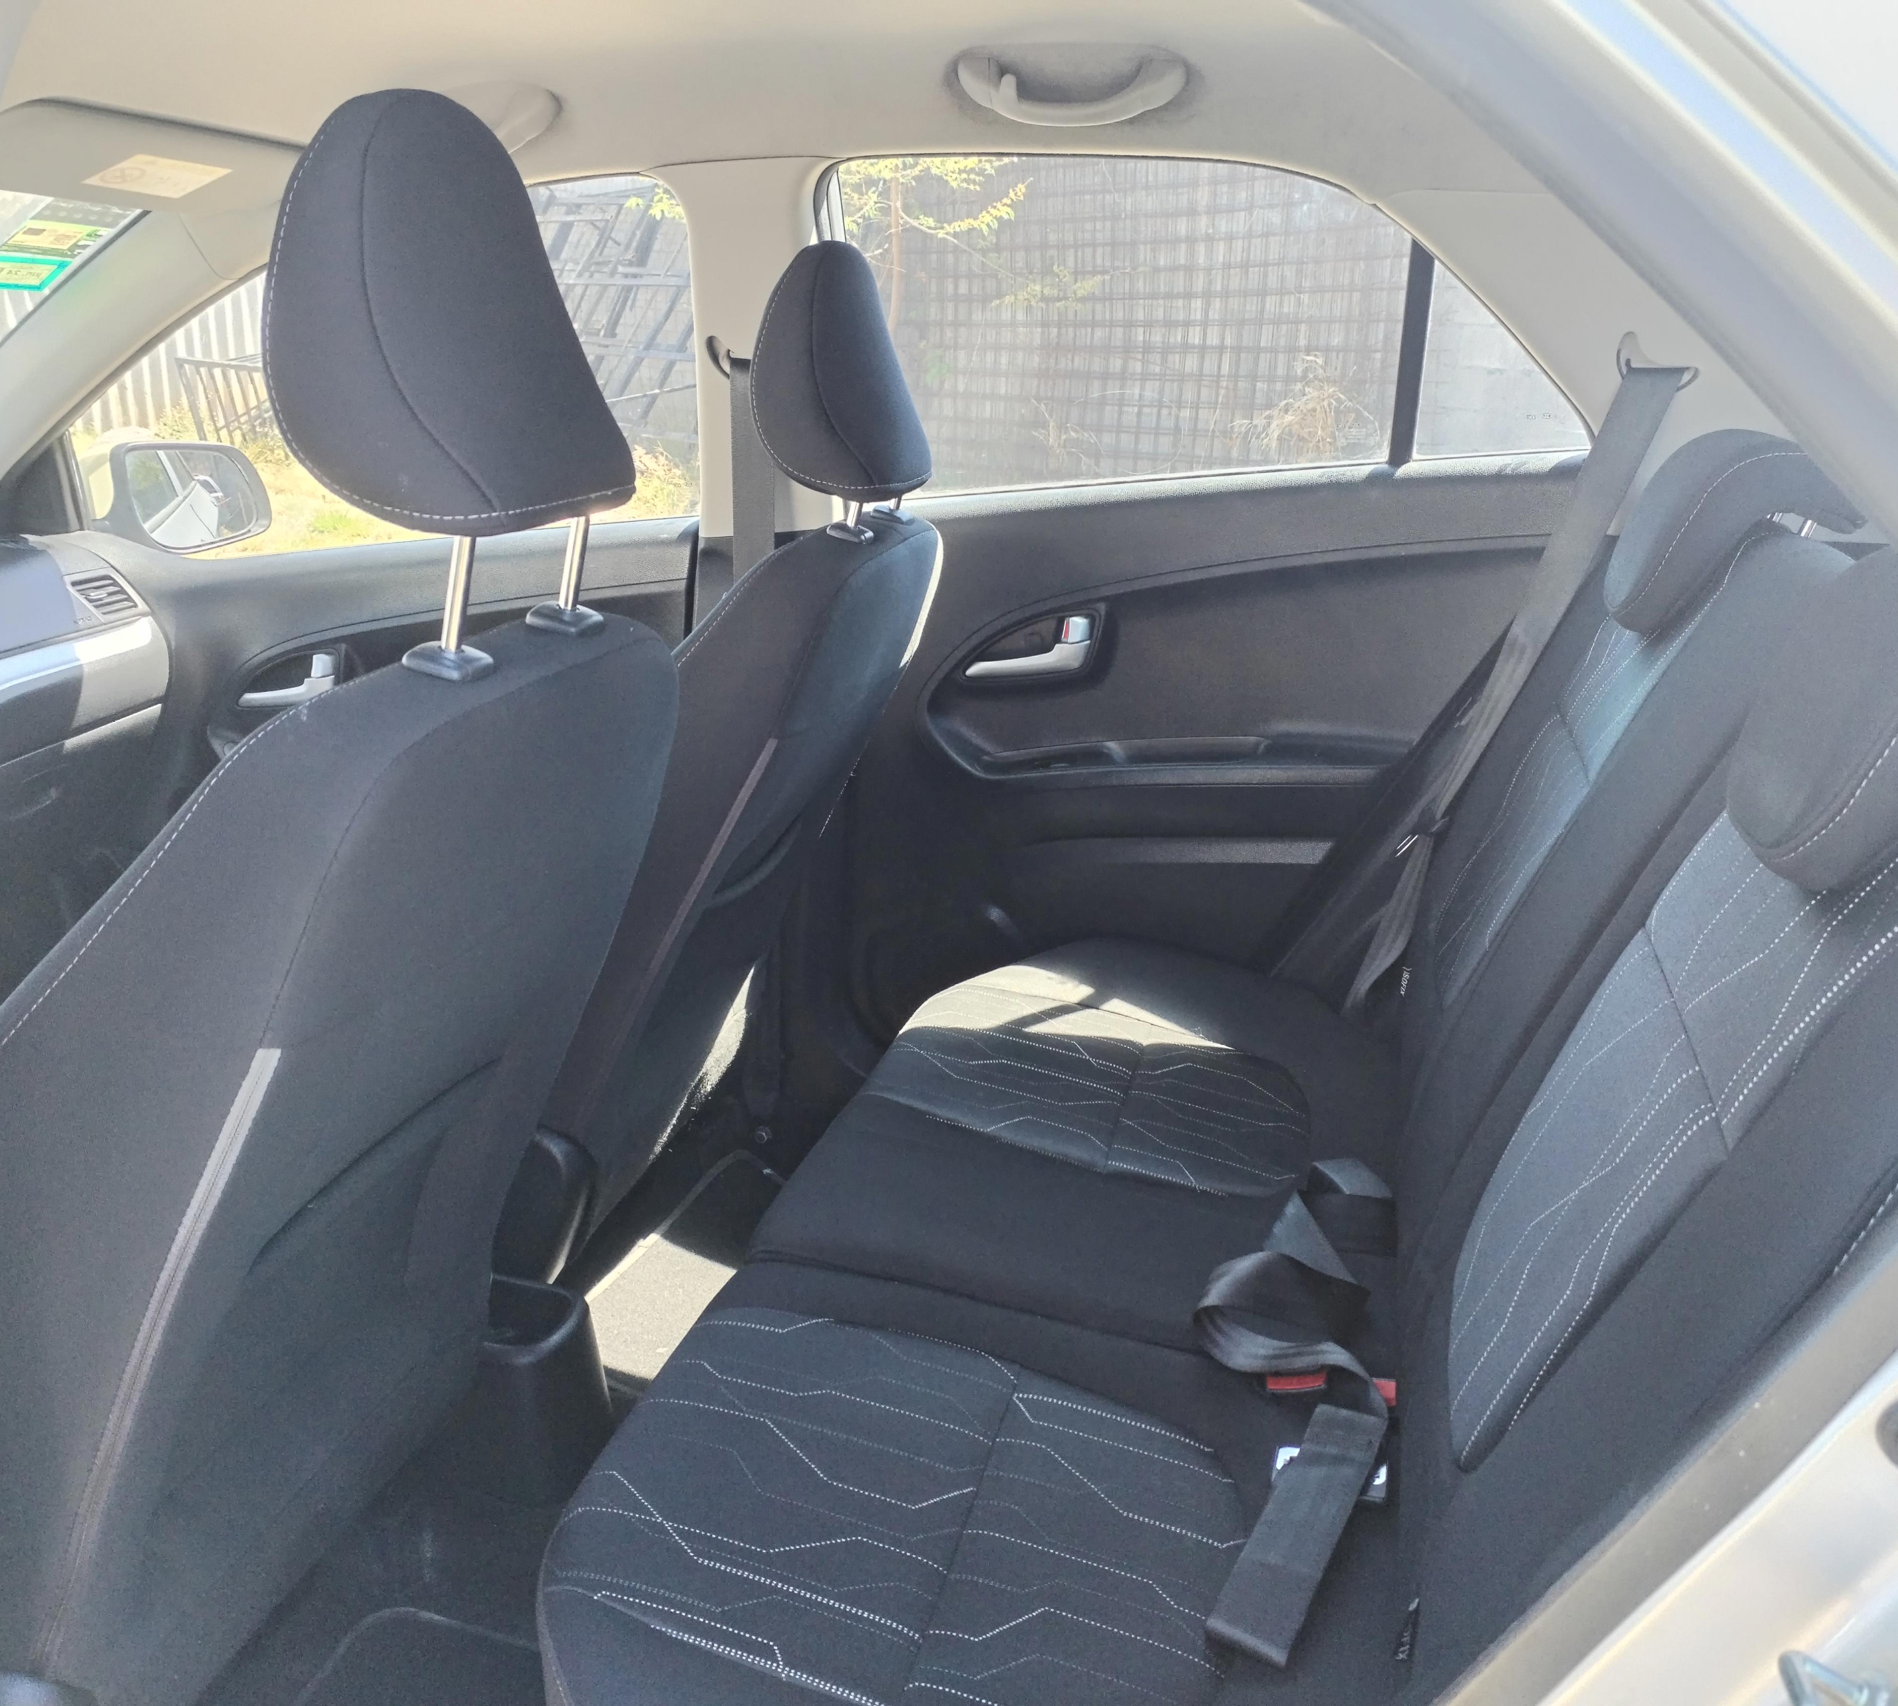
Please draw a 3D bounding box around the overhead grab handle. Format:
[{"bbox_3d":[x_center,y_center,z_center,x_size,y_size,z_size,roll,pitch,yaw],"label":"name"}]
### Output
[{"bbox_3d":[0.102,-0.638,1.593,0.193,0.058,0.045,5,16,12],"label":"overhead grab handle"}]

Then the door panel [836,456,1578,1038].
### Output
[{"bbox_3d":[0.226,-0.070,1.833,0.680,0.645,0.090,5,16,12],"label":"door panel"}]

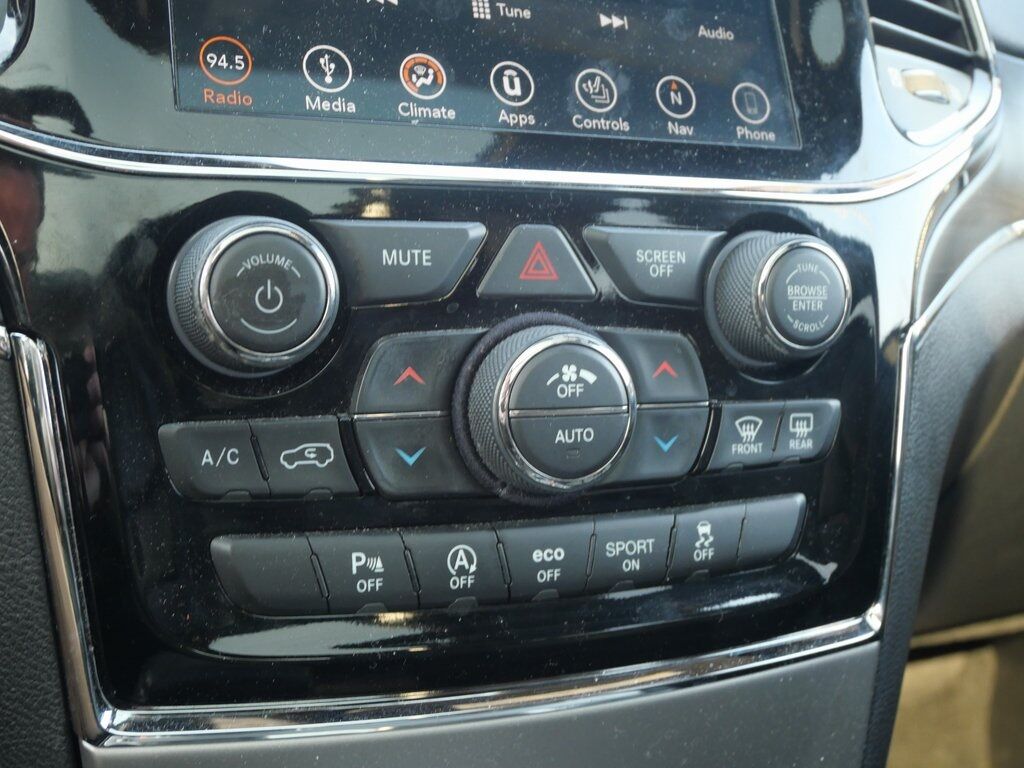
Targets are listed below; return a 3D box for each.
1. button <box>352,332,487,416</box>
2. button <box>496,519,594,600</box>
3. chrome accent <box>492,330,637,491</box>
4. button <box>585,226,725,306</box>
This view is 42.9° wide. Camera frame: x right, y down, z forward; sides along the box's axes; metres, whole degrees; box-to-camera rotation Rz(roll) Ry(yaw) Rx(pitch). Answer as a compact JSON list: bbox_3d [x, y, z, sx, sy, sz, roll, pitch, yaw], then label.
[{"bbox_3d":[-0.022,-0.003,0.310,0.034,0.020,0.008,-1,4,-25],"label":"button"},{"bbox_3d":[0.007,0.043,0.325,0.028,0.019,0.008,-1,-1,-25],"label":"button"},{"bbox_3d":[0.013,0.006,0.308,0.037,0.037,0.005,-2,-1,-25],"label":"chrome accent"},{"bbox_3d":[0.037,-0.030,0.336,0.043,0.020,0.006,-2,-1,-25],"label":"button"}]

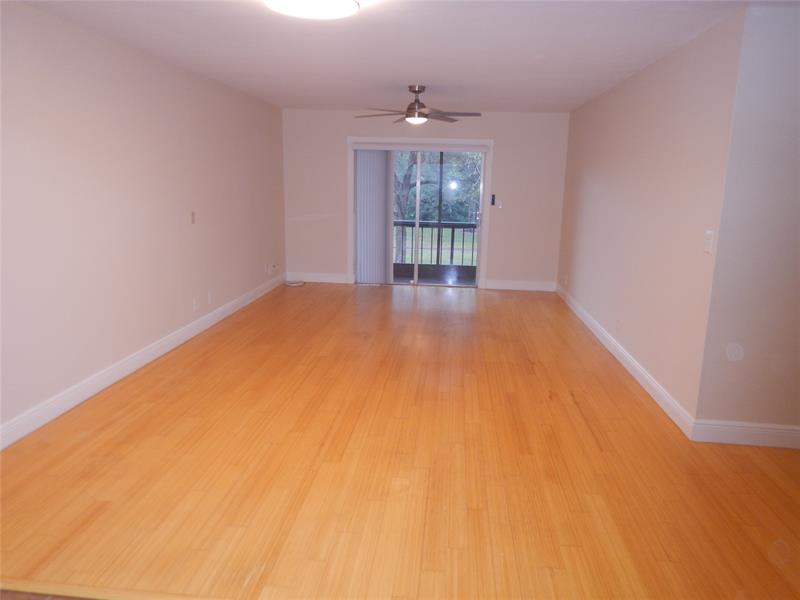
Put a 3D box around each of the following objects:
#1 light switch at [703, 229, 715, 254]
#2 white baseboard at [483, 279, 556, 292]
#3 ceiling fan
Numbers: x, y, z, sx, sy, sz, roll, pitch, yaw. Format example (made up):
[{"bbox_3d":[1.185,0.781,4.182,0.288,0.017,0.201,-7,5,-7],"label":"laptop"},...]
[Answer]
[{"bbox_3d":[1.774,-0.341,3.200,0.012,0.125,0.098,2,12,5],"label":"light switch"},{"bbox_3d":[1.708,-0.198,7.915,1.024,0.142,0.020,2,12,5],"label":"white baseboard"},{"bbox_3d":[0.177,-1.974,5.629,1.310,0.365,1.290,2,12,5],"label":"ceiling fan"}]

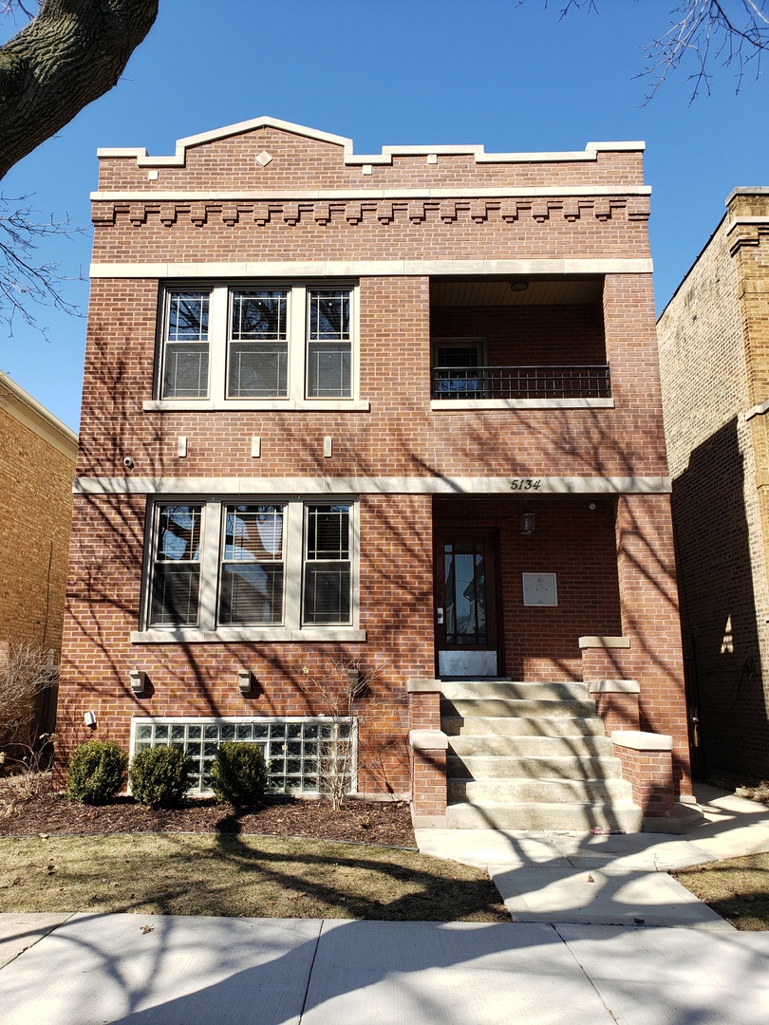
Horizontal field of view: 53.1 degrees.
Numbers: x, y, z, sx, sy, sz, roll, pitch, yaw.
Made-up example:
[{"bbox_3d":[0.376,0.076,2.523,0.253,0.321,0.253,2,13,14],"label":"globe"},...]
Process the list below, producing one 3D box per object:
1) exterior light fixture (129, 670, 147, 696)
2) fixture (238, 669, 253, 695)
[{"bbox_3d":[-2.990,2.051,9.345,0.135,0.270,0.190,0,-10,1],"label":"exterior light fixture"},{"bbox_3d":[-1.683,2.044,9.331,0.137,0.273,0.190,0,-10,1],"label":"fixture"}]

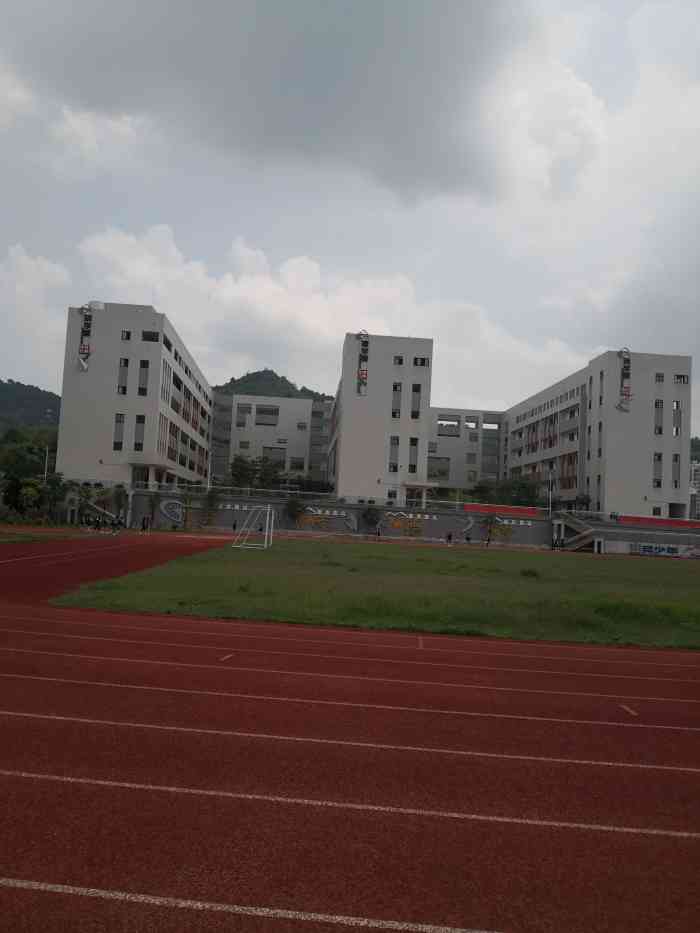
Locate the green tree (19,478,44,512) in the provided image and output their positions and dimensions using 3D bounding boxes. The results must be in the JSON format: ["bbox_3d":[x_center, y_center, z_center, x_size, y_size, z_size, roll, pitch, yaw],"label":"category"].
[{"bbox_3d":[-37.114,3.517,84.515,2.509,4.249,2.509,3,-5,-4],"label":"green tree"}]

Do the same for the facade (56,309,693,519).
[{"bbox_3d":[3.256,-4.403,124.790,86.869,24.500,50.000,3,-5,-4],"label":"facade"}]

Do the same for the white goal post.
[{"bbox_3d":[-5.865,3.635,44.676,2.000,2.500,7.500,3,-5,-4],"label":"white goal post"}]

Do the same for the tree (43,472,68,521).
[{"bbox_3d":[-33.495,3.412,82.776,2.661,5.459,2.661,3,-5,-4],"label":"tree"}]

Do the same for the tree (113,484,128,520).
[{"bbox_3d":[-25.947,4.169,82.261,1.628,4.269,1.628,3,-5,-4],"label":"tree"}]

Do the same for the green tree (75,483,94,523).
[{"bbox_3d":[-29.907,4.055,81.981,2.028,4.506,2.028,3,-5,-4],"label":"green tree"}]

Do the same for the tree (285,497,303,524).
[{"bbox_3d":[-6.306,5.095,82.615,2.043,3.379,2.043,3,-5,-4],"label":"tree"}]

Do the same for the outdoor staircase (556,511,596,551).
[{"bbox_3d":[25.441,7.189,81.749,4.381,4.393,3.400,3,-5,-4],"label":"outdoor staircase"}]

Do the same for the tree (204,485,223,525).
[{"bbox_3d":[-15.382,4.282,82.017,1.826,4.508,1.826,3,-5,-4],"label":"tree"}]

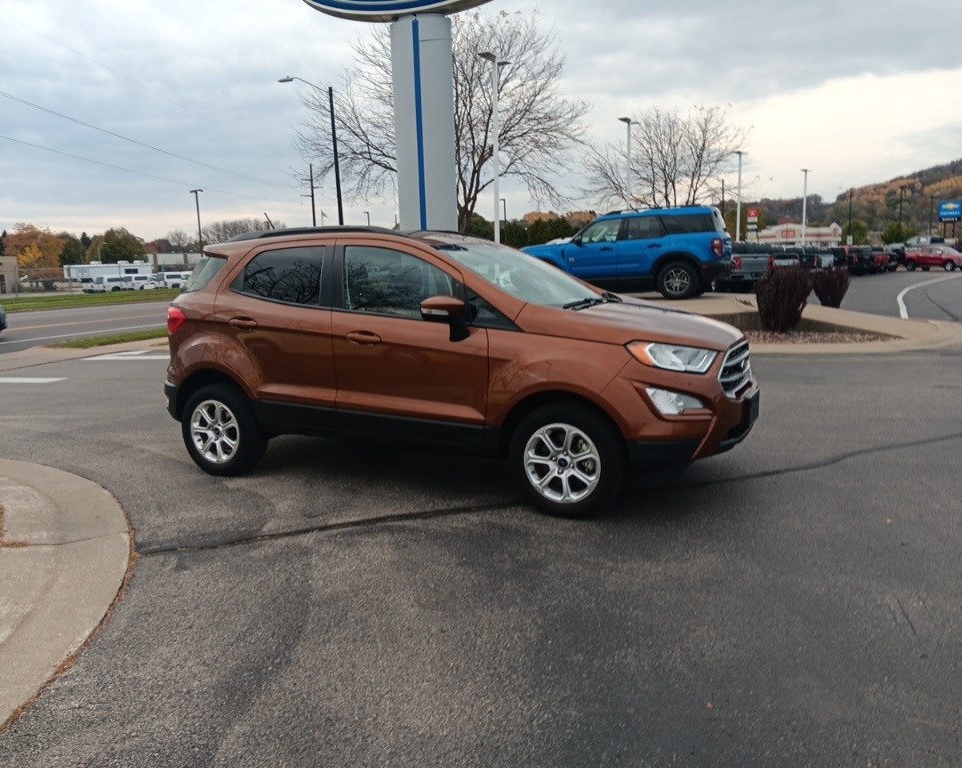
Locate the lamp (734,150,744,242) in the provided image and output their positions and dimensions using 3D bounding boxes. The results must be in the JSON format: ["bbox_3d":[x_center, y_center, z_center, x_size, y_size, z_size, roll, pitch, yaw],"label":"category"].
[{"bbox_3d":[16.165,-10.638,48.126,0.450,7.490,1.400,5,12,37],"label":"lamp"}]

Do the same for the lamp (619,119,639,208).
[{"bbox_3d":[6.703,-8.093,34.625,0.450,7.490,1.500,5,12,37],"label":"lamp"}]

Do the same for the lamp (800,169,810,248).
[{"bbox_3d":[25.918,-13.258,61.636,0.450,7.620,1.400,5,12,37],"label":"lamp"}]

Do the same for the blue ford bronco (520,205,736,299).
[{"bbox_3d":[2.760,-2.630,15.600,4.390,1.780,1.930,2,10,22],"label":"blue ford bronco"}]

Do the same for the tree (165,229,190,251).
[{"bbox_3d":[-68.837,-29.260,175.999,5.600,11.970,5.600,-2,10,0],"label":"tree"}]

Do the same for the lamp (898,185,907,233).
[{"bbox_3d":[48.325,-18.545,88.697,0.500,8.340,1.200,5,12,37],"label":"lamp"}]

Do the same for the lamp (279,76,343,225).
[{"bbox_3d":[-7.266,-8.438,34.012,2.400,9.600,0.350,0,10,12],"label":"lamp"}]

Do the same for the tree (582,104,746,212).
[{"bbox_3d":[9.766,-9.908,40.767,8.400,9.180,8.000,-2,10,0],"label":"tree"}]

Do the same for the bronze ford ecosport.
[{"bbox_3d":[-0.285,-0.256,5.345,4.100,1.650,1.850,3,11,26],"label":"bronze ford ecosport"}]

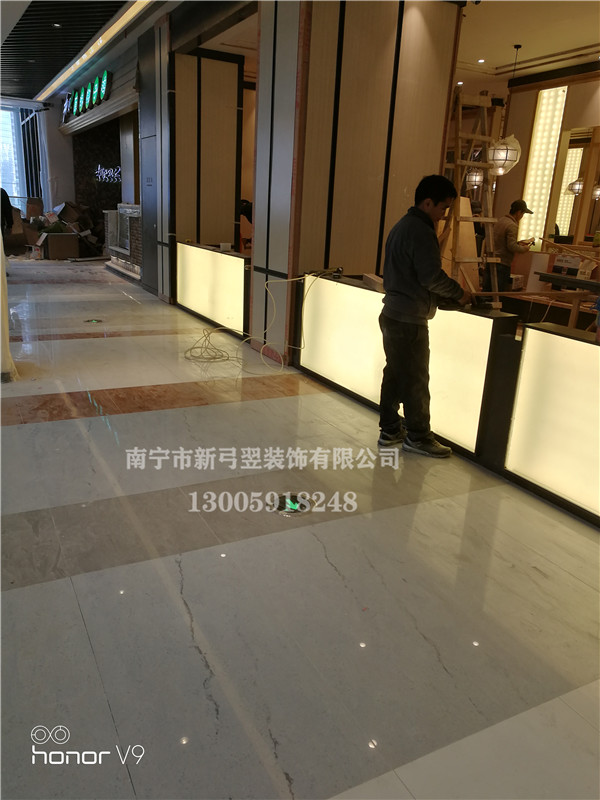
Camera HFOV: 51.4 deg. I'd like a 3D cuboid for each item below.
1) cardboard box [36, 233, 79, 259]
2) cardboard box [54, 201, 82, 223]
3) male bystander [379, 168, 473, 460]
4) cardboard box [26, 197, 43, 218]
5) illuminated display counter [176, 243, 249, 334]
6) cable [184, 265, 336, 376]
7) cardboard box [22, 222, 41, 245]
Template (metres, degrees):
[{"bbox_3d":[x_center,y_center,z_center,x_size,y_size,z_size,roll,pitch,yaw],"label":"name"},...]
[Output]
[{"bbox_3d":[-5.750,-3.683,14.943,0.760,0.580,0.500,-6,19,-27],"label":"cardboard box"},{"bbox_3d":[-5.763,-4.693,15.534,0.420,0.400,0.380,39,0,-26],"label":"cardboard box"},{"bbox_3d":[0.709,-0.457,3.605,0.540,1.585,0.490,1,17,-9],"label":"male bystander"},{"bbox_3d":[-6.530,-4.722,15.347,0.360,0.480,0.360,-6,19,-27],"label":"cardboard box"},{"bbox_3d":[-1.111,-1.415,7.618,0.070,0.800,2.360,-6,19,-27],"label":"illuminated display counter"},{"bbox_3d":[-0.428,-0.776,5.613,0.970,0.940,1.720,-6,19,-27],"label":"cable"},{"bbox_3d":[-6.501,-4.007,15.108,0.380,0.480,0.360,-15,23,-24],"label":"cardboard box"}]

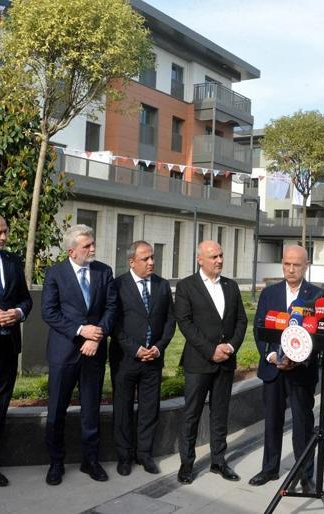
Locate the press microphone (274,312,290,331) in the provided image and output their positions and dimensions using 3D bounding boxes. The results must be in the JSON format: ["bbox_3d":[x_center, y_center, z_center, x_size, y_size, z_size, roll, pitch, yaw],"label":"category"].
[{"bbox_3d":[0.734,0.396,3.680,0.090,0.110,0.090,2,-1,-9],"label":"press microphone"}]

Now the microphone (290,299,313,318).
[{"bbox_3d":[0.827,0.305,3.550,0.120,0.130,0.110,2,0,21],"label":"microphone"}]

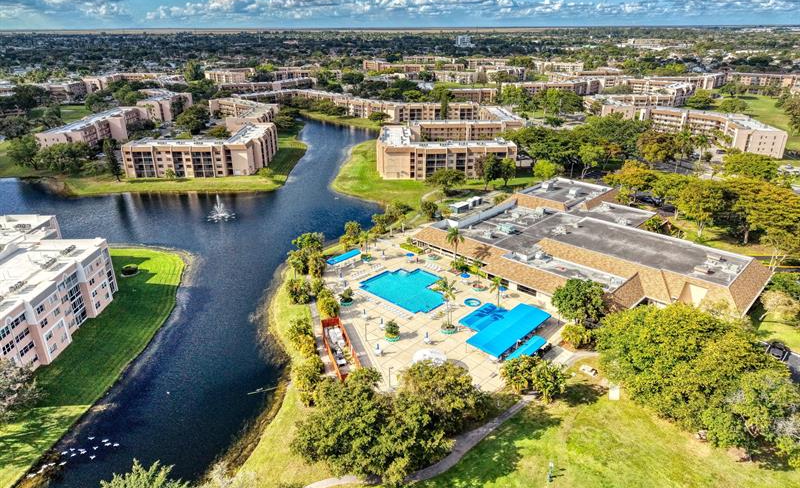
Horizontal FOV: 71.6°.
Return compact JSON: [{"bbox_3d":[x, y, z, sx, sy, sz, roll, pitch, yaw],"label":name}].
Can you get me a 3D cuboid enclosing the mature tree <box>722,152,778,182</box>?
[{"bbox_3d":[136.349,-30.543,216.603,18.500,9.000,18.500,0,21,0],"label":"mature tree"}]

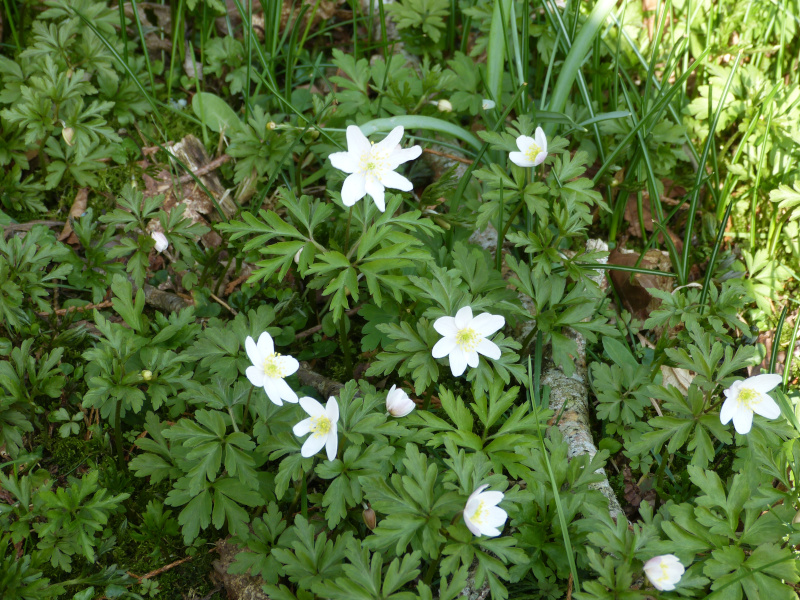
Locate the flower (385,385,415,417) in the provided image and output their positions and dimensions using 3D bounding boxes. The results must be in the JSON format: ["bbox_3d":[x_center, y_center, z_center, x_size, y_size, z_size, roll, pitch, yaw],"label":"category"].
[{"bbox_3d":[0.000,0.046,1.143,0.013,0.013,0.015,34,85,0],"label":"flower"}]

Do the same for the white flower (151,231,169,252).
[{"bbox_3d":[-0.130,-0.032,1.360,0.009,0.013,0.009,-20,21,6],"label":"white flower"}]

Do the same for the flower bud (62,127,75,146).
[{"bbox_3d":[-0.188,-0.093,1.430,0.007,0.013,0.007,-11,27,3],"label":"flower bud"}]

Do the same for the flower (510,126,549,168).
[{"bbox_3d":[0.070,-0.084,1.380,0.023,0.019,0.022,0,56,14],"label":"flower"}]

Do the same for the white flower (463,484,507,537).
[{"bbox_3d":[0.037,0.092,1.104,0.017,0.024,0.024,-12,24,46],"label":"white flower"}]

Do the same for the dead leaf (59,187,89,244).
[{"bbox_3d":[-0.177,-0.045,1.361,0.014,0.010,0.040,13,63,15],"label":"dead leaf"}]

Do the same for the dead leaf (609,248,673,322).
[{"bbox_3d":[0.134,-0.008,1.400,0.037,0.015,0.046,0,56,0],"label":"dead leaf"}]

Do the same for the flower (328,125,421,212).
[{"bbox_3d":[-0.012,-0.063,1.200,0.043,0.014,0.042,0,76,0],"label":"flower"}]

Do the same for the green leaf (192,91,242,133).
[{"bbox_3d":[-0.101,-0.104,1.407,0.020,0.006,0.042,-41,64,-16],"label":"green leaf"}]

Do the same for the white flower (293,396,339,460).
[{"bbox_3d":[-0.037,0.058,1.129,0.030,0.030,0.013,33,5,33],"label":"white flower"}]

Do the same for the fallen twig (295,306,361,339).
[{"bbox_3d":[-0.037,0.011,1.300,0.043,0.004,0.004,-25,46,-19],"label":"fallen twig"}]

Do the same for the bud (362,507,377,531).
[{"bbox_3d":[-0.015,0.104,1.200,0.007,0.013,0.007,-10,27,3],"label":"bud"}]

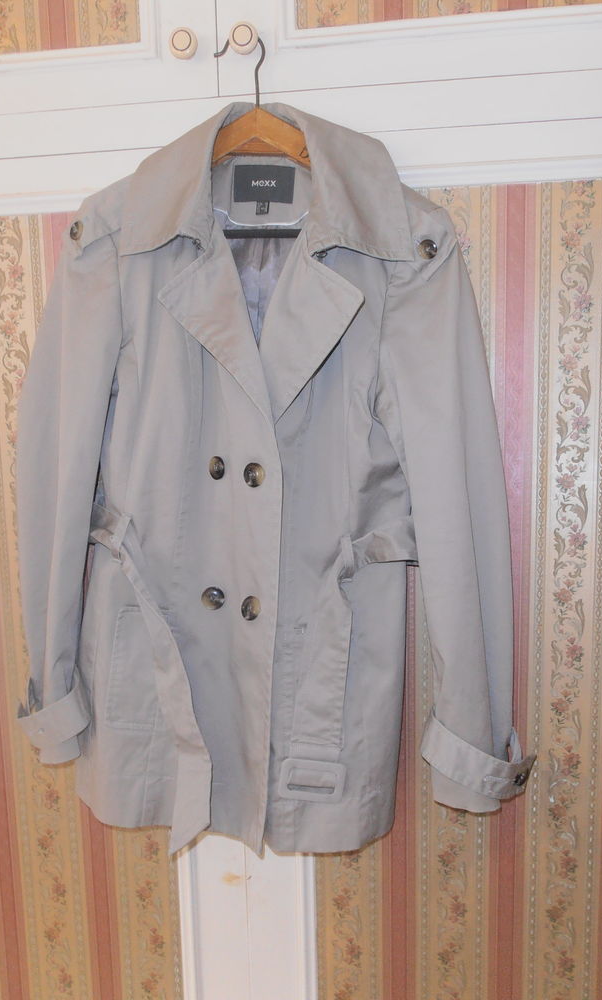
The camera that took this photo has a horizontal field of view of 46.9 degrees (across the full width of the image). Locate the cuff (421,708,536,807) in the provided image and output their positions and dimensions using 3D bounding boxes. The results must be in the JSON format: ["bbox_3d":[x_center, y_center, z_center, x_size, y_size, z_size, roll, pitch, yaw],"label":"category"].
[{"bbox_3d":[0.204,0.296,0.796,0.123,0.104,0.068,0,7,7],"label":"cuff"}]

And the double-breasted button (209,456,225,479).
[{"bbox_3d":[-0.091,-0.034,0.752,0.025,0.025,0.006,3,8,34],"label":"double-breasted button"}]

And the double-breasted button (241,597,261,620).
[{"bbox_3d":[-0.053,0.116,0.742,0.025,0.025,0.006,2,7,26],"label":"double-breasted button"}]

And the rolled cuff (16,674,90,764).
[{"bbox_3d":[-0.304,0.268,0.853,0.080,0.103,0.070,0,7,7],"label":"rolled cuff"}]

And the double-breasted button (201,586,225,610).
[{"bbox_3d":[-0.098,0.110,0.773,0.025,0.025,0.006,-1,7,3],"label":"double-breasted button"}]

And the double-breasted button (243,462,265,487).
[{"bbox_3d":[-0.049,-0.026,0.728,0.025,0.025,0.006,1,7,20],"label":"double-breasted button"}]

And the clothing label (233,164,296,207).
[{"bbox_3d":[-0.041,-0.352,0.774,0.066,0.041,0.004,5,7,6],"label":"clothing label"}]

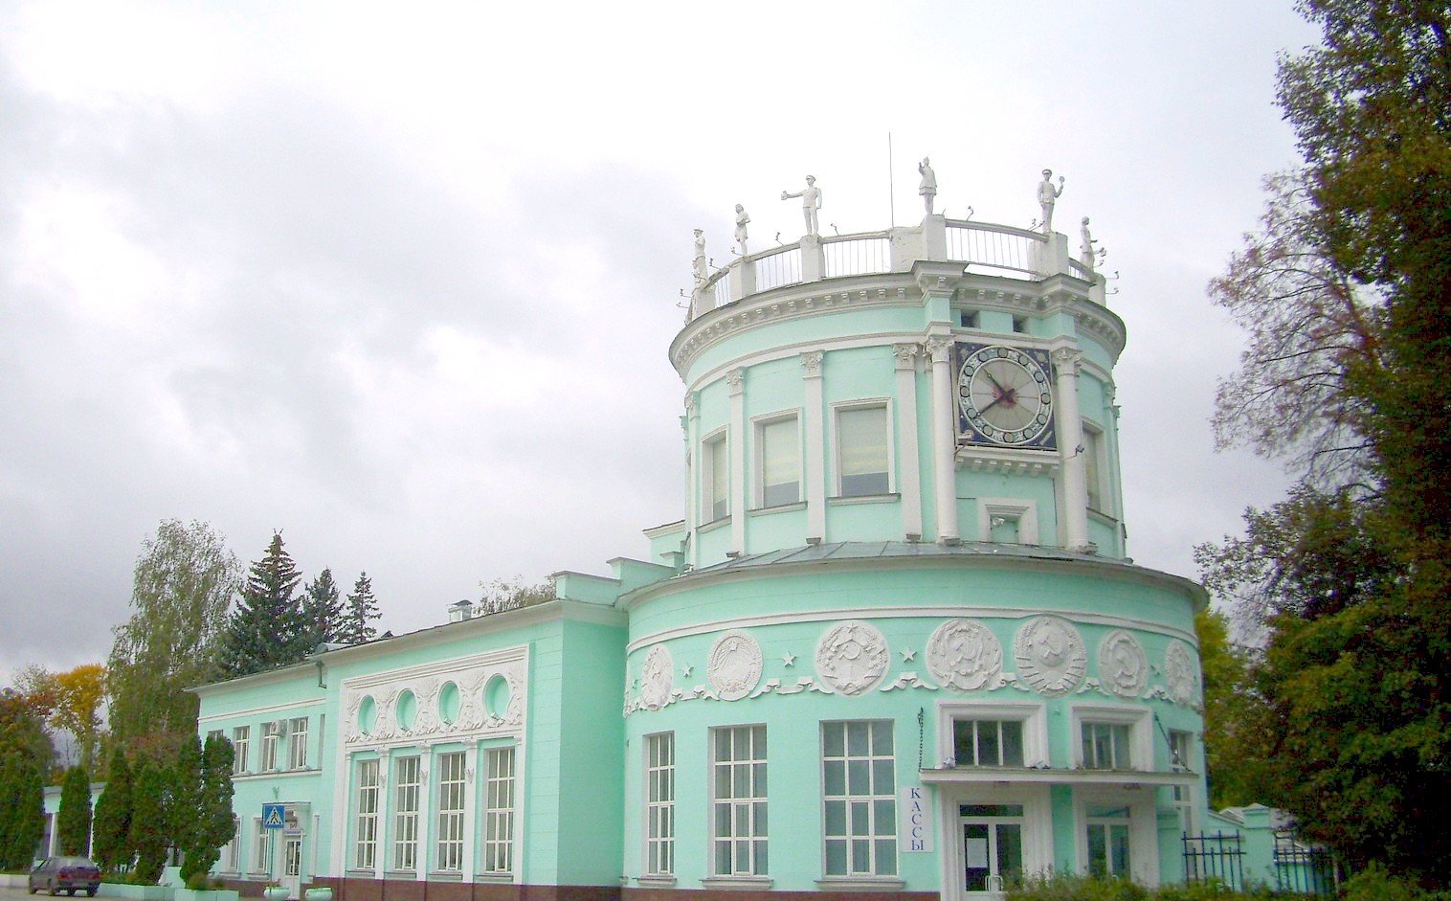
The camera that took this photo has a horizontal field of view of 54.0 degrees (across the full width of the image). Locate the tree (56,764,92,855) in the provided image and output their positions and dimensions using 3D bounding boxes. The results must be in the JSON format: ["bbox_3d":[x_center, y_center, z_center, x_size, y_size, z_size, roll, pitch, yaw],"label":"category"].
[{"bbox_3d":[-27.005,15.484,59.114,1.420,4.843,1.420,13,-20,-39],"label":"tree"}]

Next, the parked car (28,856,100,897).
[{"bbox_3d":[-24.672,15.847,53.109,1.680,1.410,4.280,12,-19,-37],"label":"parked car"}]

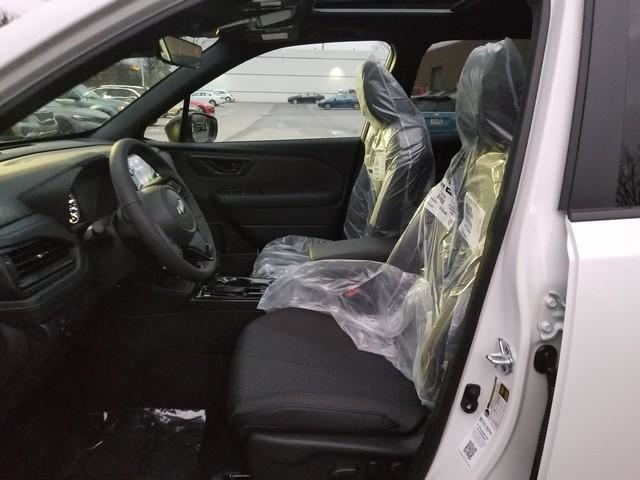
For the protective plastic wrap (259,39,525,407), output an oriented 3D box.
[{"bbox_3d":[0.174,-0.083,1.210,0.720,0.820,0.560,-1,17,-7],"label":"protective plastic wrap"}]

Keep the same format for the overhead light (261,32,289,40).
[{"bbox_3d":[-0.141,-0.633,1.495,0.088,0.025,0.050,-1,17,-7],"label":"overhead light"}]

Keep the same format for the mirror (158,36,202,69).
[{"bbox_3d":[-0.398,-0.533,1.365,0.038,0.067,0.225,3,17,6],"label":"mirror"}]

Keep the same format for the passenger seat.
[{"bbox_3d":[0.055,-0.173,1.942,0.740,1.050,0.540,-1,17,-7],"label":"passenger seat"}]

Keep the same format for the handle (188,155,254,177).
[{"bbox_3d":[-0.442,-0.335,2.159,0.290,0.095,0.050,-1,17,-7],"label":"handle"}]

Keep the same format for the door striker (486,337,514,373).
[{"bbox_3d":[0.318,0.204,0.848,0.045,0.058,0.042,14,21,36],"label":"door striker"}]

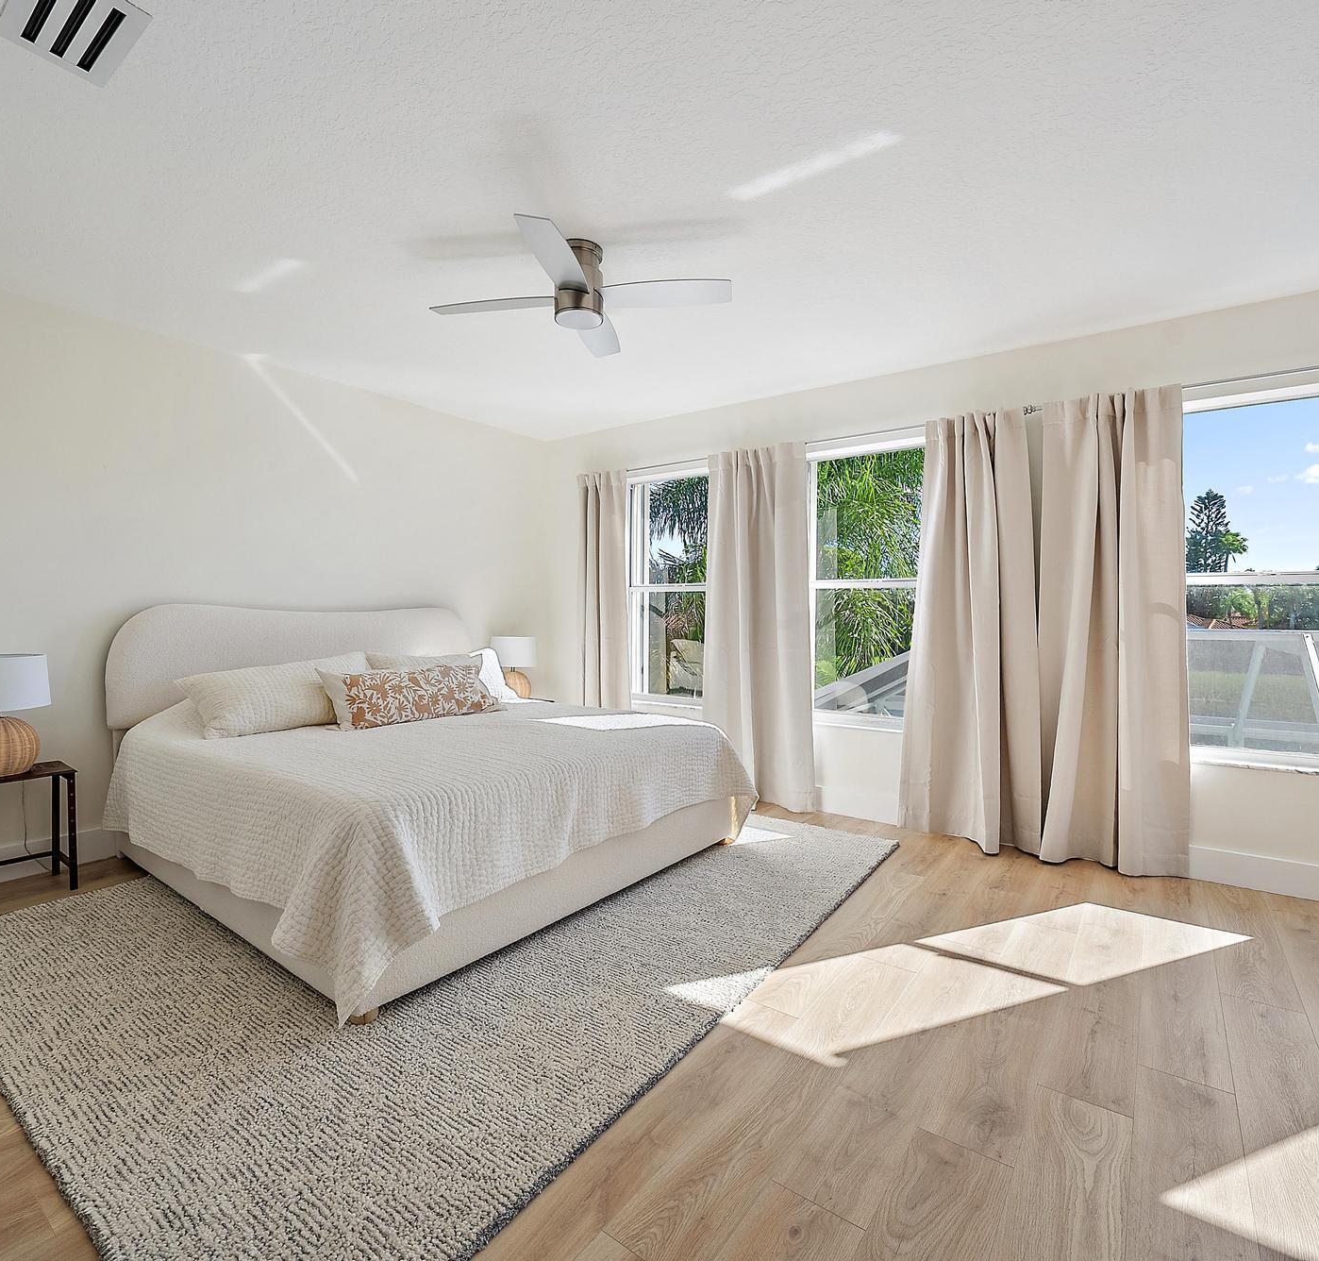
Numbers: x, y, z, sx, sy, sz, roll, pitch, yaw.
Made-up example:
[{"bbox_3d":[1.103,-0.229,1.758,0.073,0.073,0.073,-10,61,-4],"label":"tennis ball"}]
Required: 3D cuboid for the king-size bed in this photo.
[{"bbox_3d":[-1.088,0.481,3.370,2.270,1.198,2.130,1,2,37],"label":"king-size bed"}]

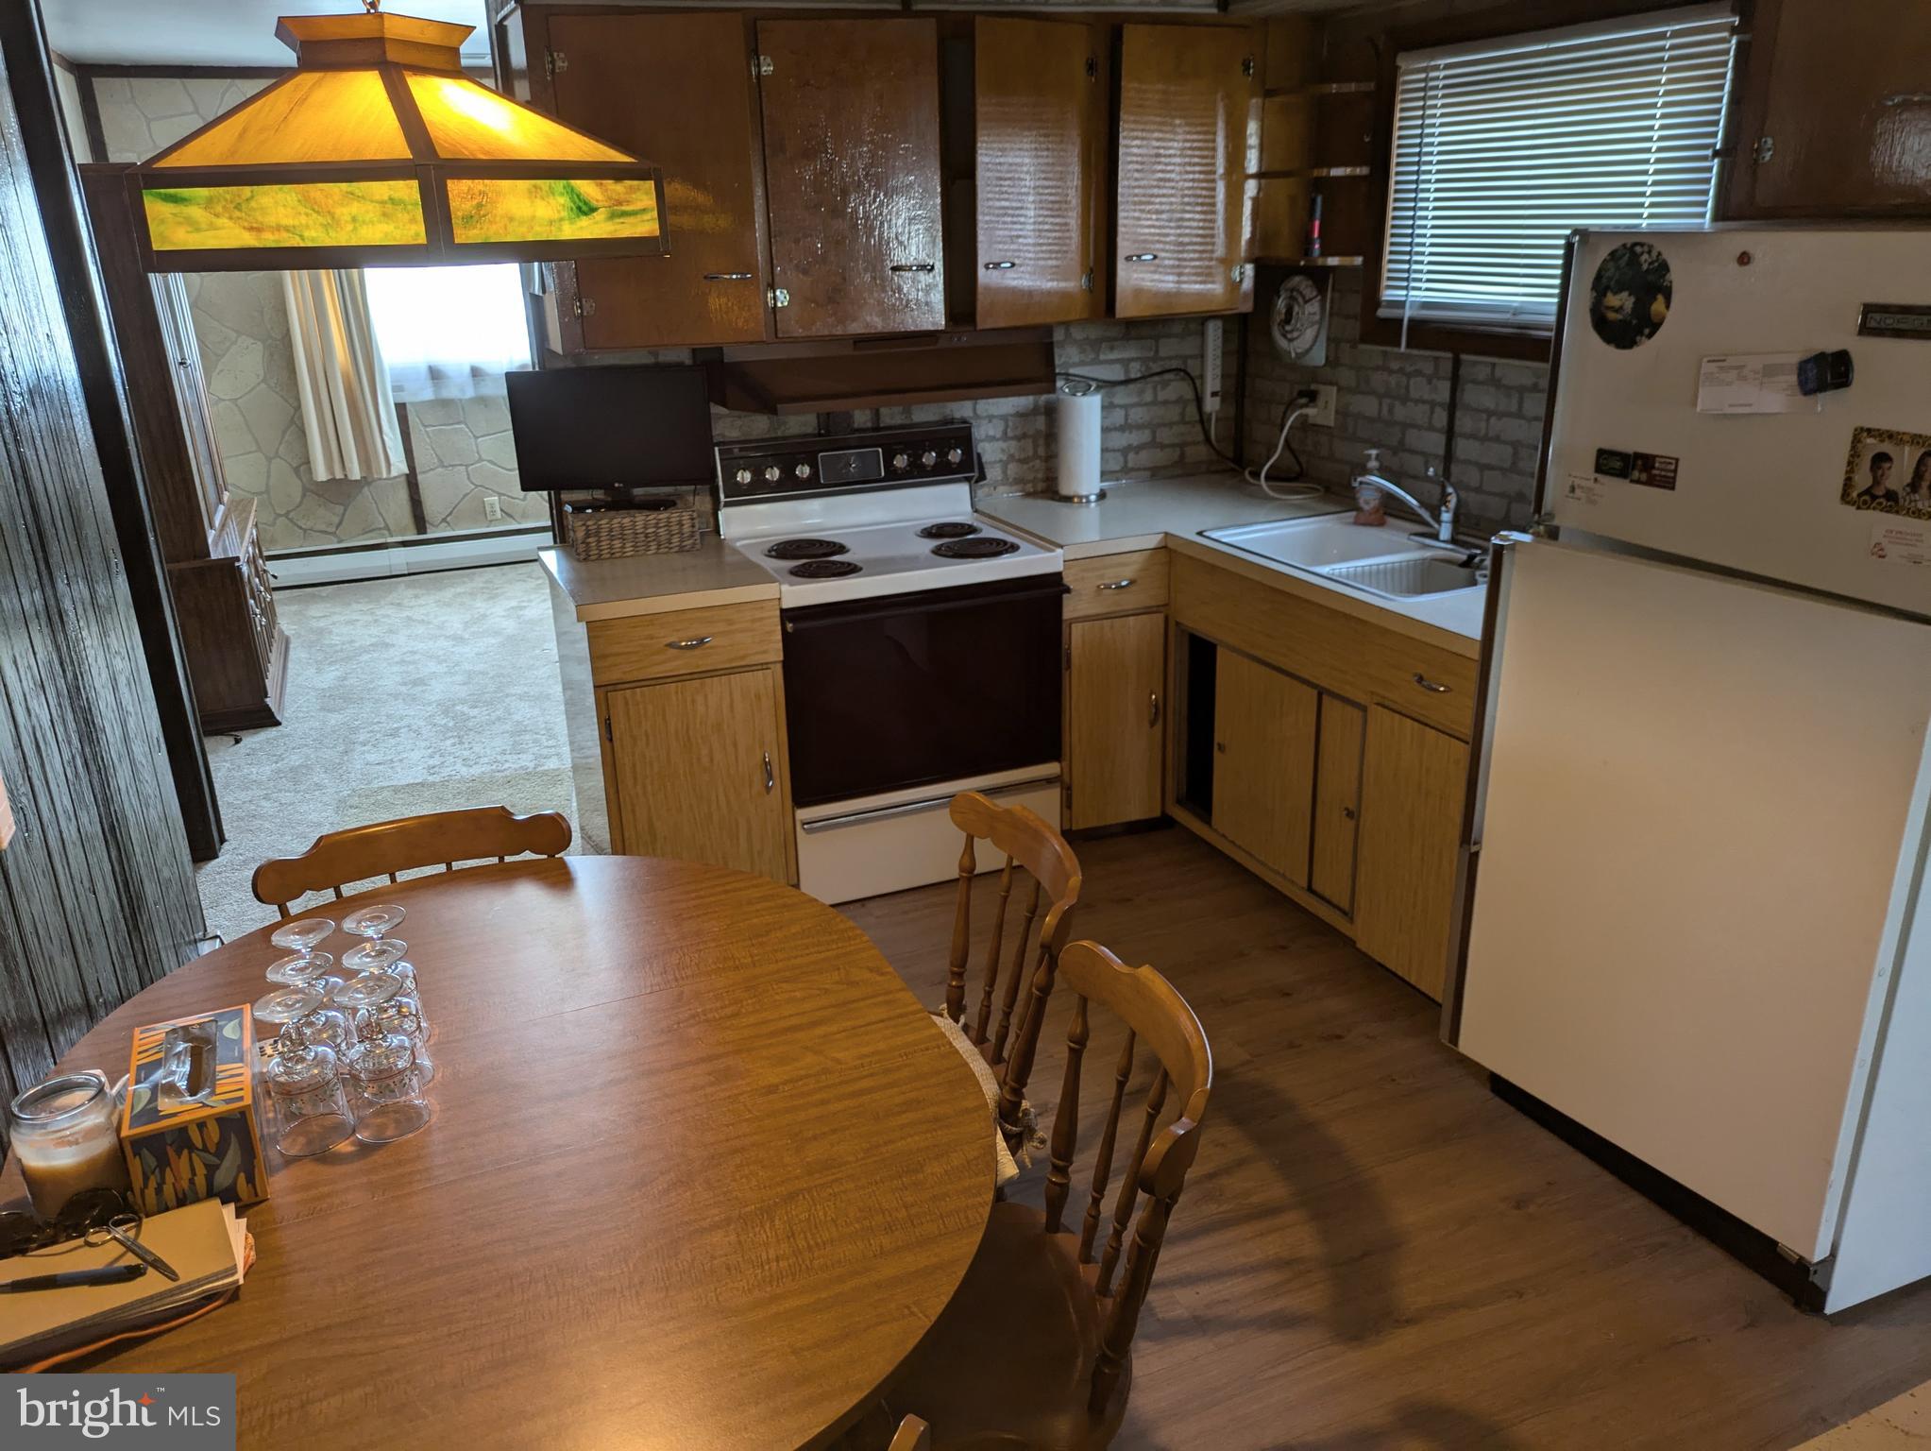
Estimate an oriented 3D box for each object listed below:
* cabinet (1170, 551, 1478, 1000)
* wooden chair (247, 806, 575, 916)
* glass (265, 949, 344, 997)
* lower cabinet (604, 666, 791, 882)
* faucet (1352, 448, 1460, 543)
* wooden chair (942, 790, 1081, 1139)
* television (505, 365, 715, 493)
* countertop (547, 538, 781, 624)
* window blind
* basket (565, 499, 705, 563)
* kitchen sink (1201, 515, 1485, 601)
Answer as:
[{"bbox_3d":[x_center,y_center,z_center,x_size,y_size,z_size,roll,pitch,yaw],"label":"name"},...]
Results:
[{"bbox_3d":[1.112,0.050,3.602,0.624,0.856,1.247,-9,22,-21],"label":"cabinet"},{"bbox_3d":[-0.769,0.636,2.092,0.460,0.875,0.520,-8,21,-18],"label":"wooden chair"},{"bbox_3d":[-0.769,0.364,1.647,0.083,0.174,0.083,-10,22,-23],"label":"glass"},{"bbox_3d":[-0.787,0.096,3.741,0.460,0.700,0.620,-10,22,-23],"label":"lower cabinet"},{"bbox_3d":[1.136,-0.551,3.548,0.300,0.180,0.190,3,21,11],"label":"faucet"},{"bbox_3d":[-0.108,0.577,2.200,0.520,0.860,0.460,-6,21,-14],"label":"wooden chair"},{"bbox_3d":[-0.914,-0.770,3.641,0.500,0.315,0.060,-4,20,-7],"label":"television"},{"bbox_3d":[-0.802,-0.393,3.552,0.470,0.038,0.660,-10,22,-23],"label":"countertop"},{"bbox_3d":[1.346,-1.298,3.347,0.050,0.664,1.020,-9,22,-21],"label":"window blind"},{"bbox_3d":[-0.904,-0.539,3.781,0.322,0.119,0.198,-9,22,-21],"label":"basket"},{"bbox_3d":[1.061,-0.359,3.594,0.559,0.188,0.832,-9,22,-21],"label":"kitchen sink"}]

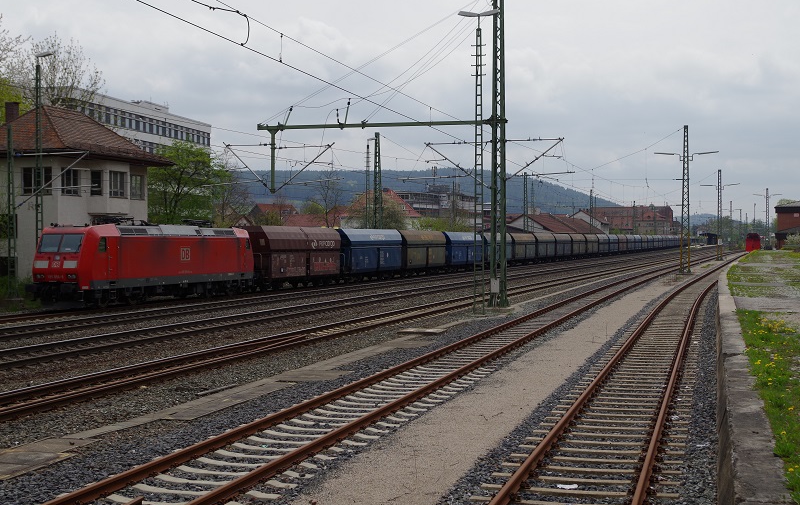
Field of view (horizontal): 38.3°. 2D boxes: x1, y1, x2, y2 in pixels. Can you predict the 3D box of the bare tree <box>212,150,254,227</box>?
[{"bbox_3d":[-12.500,-2.700,86.000,3.700,10.100,3.700,0,1,0],"label":"bare tree"}]

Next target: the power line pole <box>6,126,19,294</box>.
[{"bbox_3d":[-17.600,-1.800,52.300,0.380,7.900,0.280,0,1,17],"label":"power line pole"}]

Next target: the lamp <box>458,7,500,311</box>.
[{"bbox_3d":[3.220,-3.660,46.800,1.750,12.400,0.380,0,1,17],"label":"lamp"}]

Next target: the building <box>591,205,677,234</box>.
[{"bbox_3d":[75.000,-7.700,372.000,28.000,14.500,15.000,0,1,8],"label":"building"}]

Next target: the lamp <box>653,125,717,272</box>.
[{"bbox_3d":[26.600,-4.900,107.000,6.000,13.700,0.800,0,1,17],"label":"lamp"}]

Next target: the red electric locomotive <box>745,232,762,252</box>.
[{"bbox_3d":[77.600,-2.050,253.000,3.000,4.200,17.000,0,1,17],"label":"red electric locomotive"}]

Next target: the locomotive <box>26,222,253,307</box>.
[{"bbox_3d":[-12.220,0.360,58.300,2.980,4.150,18.900,0,1,17],"label":"locomotive"}]

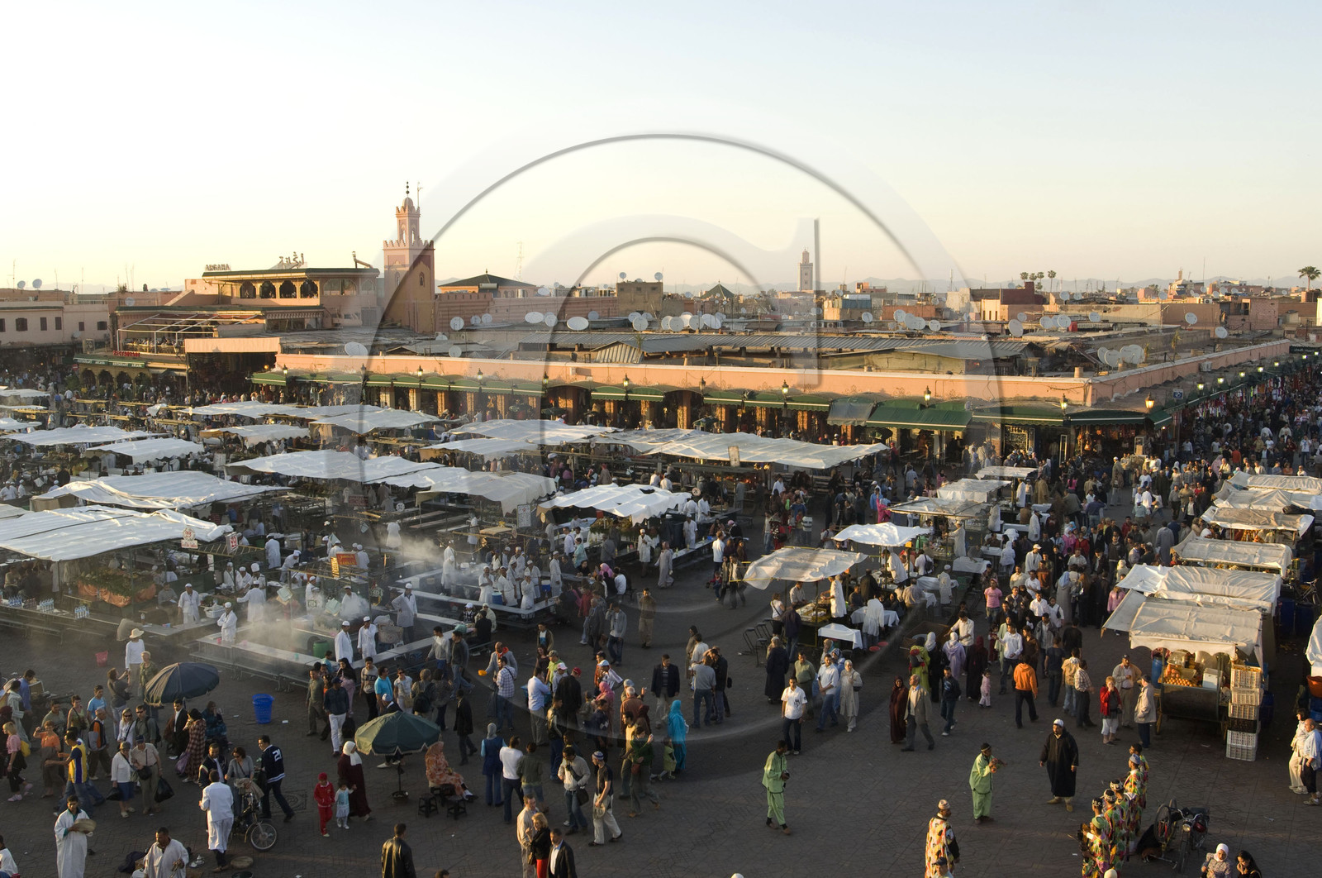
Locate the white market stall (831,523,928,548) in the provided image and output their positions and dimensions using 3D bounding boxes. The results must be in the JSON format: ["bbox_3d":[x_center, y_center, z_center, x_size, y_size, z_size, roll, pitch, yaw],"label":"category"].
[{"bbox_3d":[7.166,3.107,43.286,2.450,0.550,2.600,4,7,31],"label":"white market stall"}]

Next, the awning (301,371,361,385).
[{"bbox_3d":[-28.030,-5.063,112.297,6.700,0.950,0.900,4,7,33],"label":"awning"}]

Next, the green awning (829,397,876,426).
[{"bbox_3d":[12.388,-1.680,85.289,3.050,1.500,1.400,4,7,33],"label":"green awning"}]

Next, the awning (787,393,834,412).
[{"bbox_3d":[9.872,-2.376,87.314,3.050,1.050,0.900,4,7,33],"label":"awning"}]

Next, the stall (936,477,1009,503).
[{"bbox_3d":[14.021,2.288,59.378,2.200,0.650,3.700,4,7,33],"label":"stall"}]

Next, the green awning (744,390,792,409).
[{"bbox_3d":[6.842,-2.526,84.167,3.050,0.950,0.950,4,8,35],"label":"green awning"}]

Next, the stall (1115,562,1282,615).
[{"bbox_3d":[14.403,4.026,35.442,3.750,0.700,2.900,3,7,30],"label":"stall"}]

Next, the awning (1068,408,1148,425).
[{"bbox_3d":[26.148,-1.286,77.200,4.900,0.950,1.100,-1,6,-12],"label":"awning"}]

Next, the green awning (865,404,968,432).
[{"bbox_3d":[16.243,-1.183,82.772,6.600,1.250,1.400,4,7,33],"label":"green awning"}]

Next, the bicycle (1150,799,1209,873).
[{"bbox_3d":[9.318,6.996,23.470,0.800,1.000,1.550,3,7,28],"label":"bicycle"}]

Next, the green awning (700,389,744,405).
[{"bbox_3d":[4.322,-2.729,86.096,2.950,0.950,0.950,4,8,35],"label":"green awning"}]

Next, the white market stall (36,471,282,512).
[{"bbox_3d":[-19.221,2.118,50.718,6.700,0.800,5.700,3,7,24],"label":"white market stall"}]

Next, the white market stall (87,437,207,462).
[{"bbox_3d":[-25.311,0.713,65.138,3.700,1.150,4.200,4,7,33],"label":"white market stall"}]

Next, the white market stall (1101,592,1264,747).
[{"bbox_3d":[12.242,5.442,31.020,3.050,2.650,2.300,4,7,33],"label":"white market stall"}]

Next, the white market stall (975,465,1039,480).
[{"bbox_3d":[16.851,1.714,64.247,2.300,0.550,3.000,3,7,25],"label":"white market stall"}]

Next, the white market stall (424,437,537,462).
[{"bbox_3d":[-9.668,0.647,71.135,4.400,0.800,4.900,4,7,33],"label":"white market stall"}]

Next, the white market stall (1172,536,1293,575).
[{"bbox_3d":[17.009,4.561,39.323,3.200,2.600,2.100,4,7,33],"label":"white market stall"}]

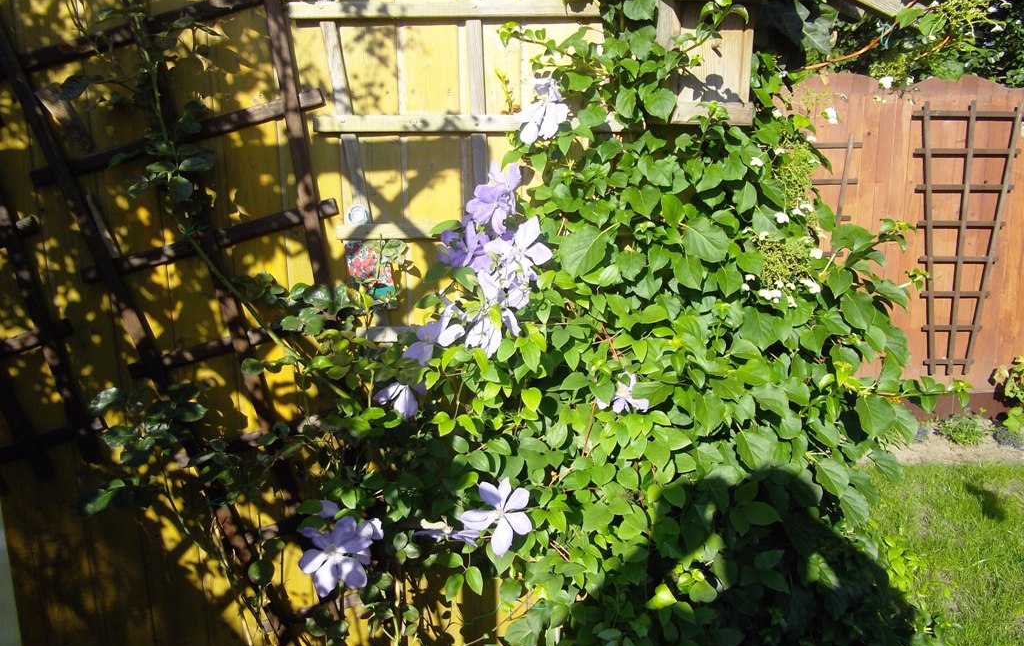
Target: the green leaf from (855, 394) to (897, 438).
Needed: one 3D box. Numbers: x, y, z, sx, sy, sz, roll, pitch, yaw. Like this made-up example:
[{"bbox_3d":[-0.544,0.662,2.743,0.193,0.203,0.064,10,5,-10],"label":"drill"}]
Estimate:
[{"bbox_3d":[0.637,0.162,1.400,0.076,0.077,0.022,11,2,39],"label":"green leaf"}]

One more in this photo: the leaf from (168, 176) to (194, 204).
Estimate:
[{"bbox_3d":[-0.534,-0.216,1.290,0.042,0.045,0.015,-2,-5,-6],"label":"leaf"}]

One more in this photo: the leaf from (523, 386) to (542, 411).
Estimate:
[{"bbox_3d":[0.035,0.130,1.360,0.034,0.043,0.010,0,-17,0],"label":"leaf"}]

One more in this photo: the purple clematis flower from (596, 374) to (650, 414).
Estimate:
[{"bbox_3d":[0.198,0.125,1.420,0.096,0.082,0.045,2,-12,8],"label":"purple clematis flower"}]

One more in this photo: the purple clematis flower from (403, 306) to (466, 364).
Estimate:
[{"bbox_3d":[-0.132,0.020,1.360,0.114,0.104,0.055,5,-12,20],"label":"purple clematis flower"}]

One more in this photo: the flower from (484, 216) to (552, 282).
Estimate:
[{"bbox_3d":[0.011,-0.124,1.330,0.113,0.110,0.045,1,-8,6],"label":"flower"}]

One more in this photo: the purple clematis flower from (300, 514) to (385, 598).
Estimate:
[{"bbox_3d":[-0.305,0.405,1.390,0.136,0.139,0.050,-1,-19,-3],"label":"purple clematis flower"}]

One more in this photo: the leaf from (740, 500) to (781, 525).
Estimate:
[{"bbox_3d":[0.442,0.339,1.420,0.071,0.020,0.054,4,59,18],"label":"leaf"}]

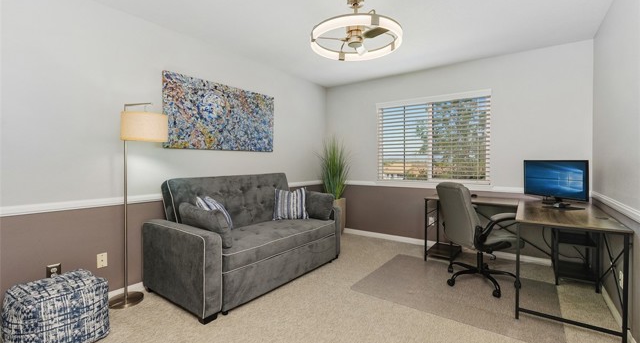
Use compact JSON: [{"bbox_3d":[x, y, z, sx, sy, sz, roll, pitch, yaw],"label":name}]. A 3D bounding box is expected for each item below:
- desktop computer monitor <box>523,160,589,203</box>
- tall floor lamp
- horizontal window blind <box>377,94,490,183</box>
[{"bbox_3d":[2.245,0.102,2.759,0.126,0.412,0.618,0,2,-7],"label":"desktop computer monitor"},{"bbox_3d":[-1.485,0.268,2.305,0.504,1.637,0.344,0,2,15],"label":"tall floor lamp"},{"bbox_3d":[1.480,-0.426,3.934,1.506,1.168,0.069,1,2,36],"label":"horizontal window blind"}]

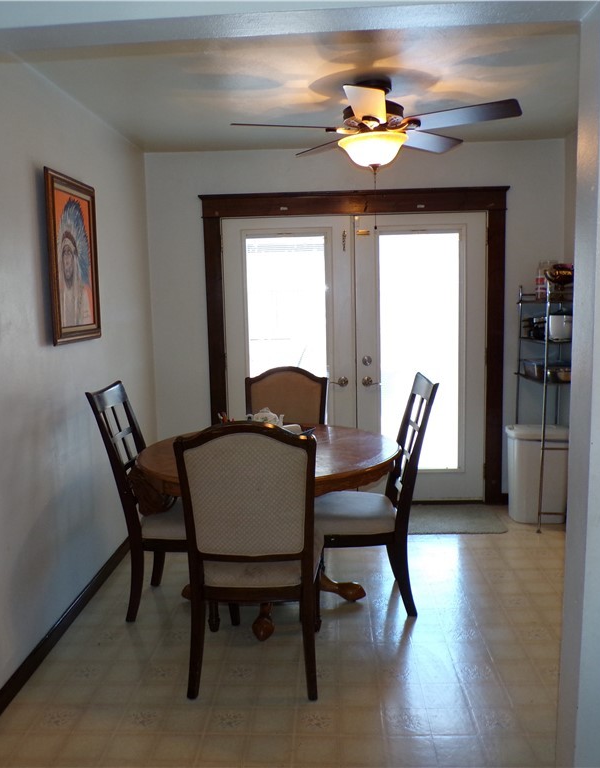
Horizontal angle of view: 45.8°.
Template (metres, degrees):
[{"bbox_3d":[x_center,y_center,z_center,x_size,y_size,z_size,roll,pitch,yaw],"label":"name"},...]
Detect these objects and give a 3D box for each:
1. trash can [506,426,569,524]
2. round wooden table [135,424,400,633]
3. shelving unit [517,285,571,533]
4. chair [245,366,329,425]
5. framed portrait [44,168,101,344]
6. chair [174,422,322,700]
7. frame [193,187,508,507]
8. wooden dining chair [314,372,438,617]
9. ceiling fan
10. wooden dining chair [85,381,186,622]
[{"bbox_3d":[1.537,0.579,4.593,0.421,0.602,0.278,-1,7,3],"label":"trash can"},{"bbox_3d":[-0.147,0.682,3.514,1.246,0.758,1.246,-1,7,3],"label":"round wooden table"},{"bbox_3d":[1.594,0.123,4.531,0.316,1.520,0.579,-1,7,3],"label":"shelving unit"},{"bbox_3d":[-0.076,0.469,3.931,0.512,1.069,0.647,-1,7,3],"label":"chair"},{"bbox_3d":[-1.071,-0.587,3.393,0.030,0.769,0.579,-1,7,3],"label":"framed portrait"},{"bbox_3d":[-0.177,0.615,2.827,0.519,1.069,0.662,-1,7,3],"label":"chair"},{"bbox_3d":[0.376,-0.210,4.841,2.057,2.157,0.090,-1,7,3],"label":"frame"},{"bbox_3d":[0.326,0.513,3.449,0.640,1.087,0.474,-2,7,-1],"label":"wooden dining chair"},{"bbox_3d":[0.331,-1.189,3.256,1.309,0.372,1.309,-1,7,3],"label":"ceiling fan"},{"bbox_3d":[-0.607,0.542,3.400,0.655,1.087,0.474,0,7,7],"label":"wooden dining chair"}]

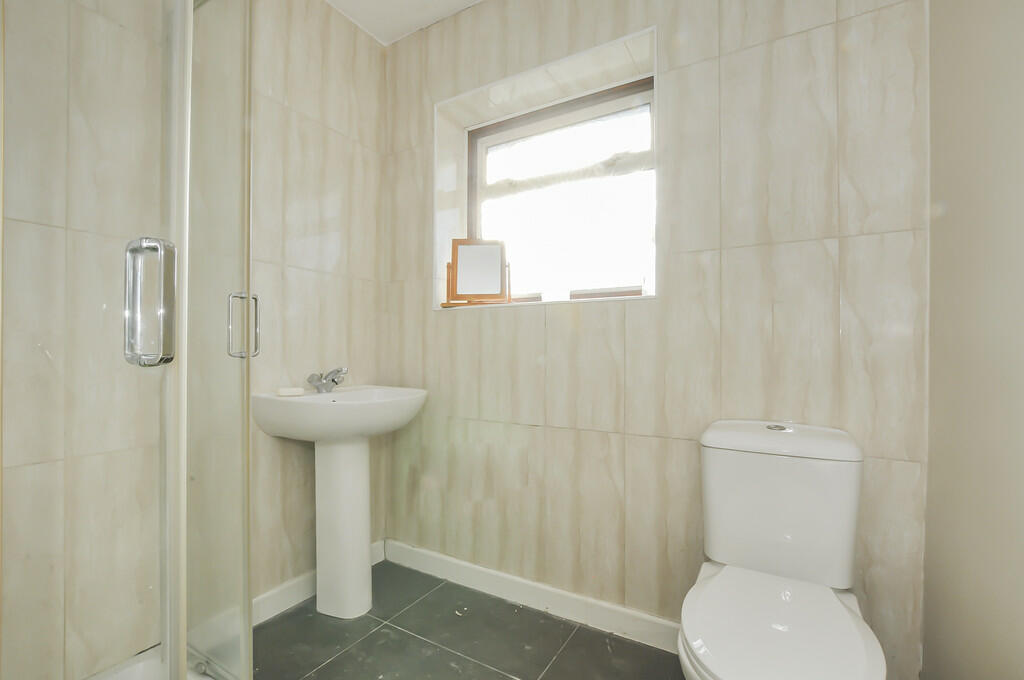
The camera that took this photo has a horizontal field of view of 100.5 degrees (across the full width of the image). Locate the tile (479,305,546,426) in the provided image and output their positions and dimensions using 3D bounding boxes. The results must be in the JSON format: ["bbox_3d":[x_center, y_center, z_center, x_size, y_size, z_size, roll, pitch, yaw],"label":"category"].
[{"bbox_3d":[0.002,0.094,1.675,0.295,0.464,0.012,0,-1,29],"label":"tile"}]

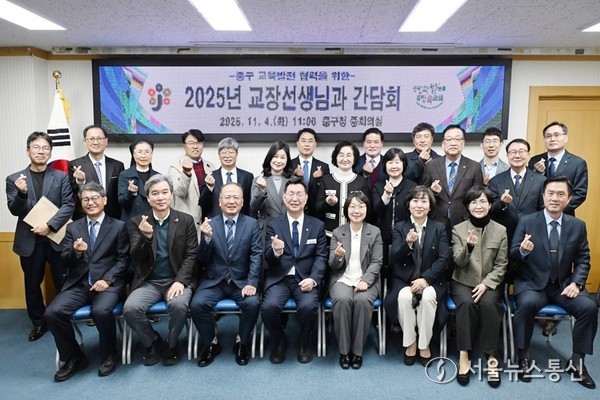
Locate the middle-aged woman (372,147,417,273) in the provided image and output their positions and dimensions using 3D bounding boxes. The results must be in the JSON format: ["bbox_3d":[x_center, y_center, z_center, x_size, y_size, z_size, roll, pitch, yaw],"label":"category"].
[{"bbox_3d":[0.814,0.350,3.715,0.443,1.606,0.355,1,6,9],"label":"middle-aged woman"}]

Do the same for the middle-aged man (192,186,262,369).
[{"bbox_3d":[-0.571,0.527,3.366,0.542,1.320,0.640,-1,6,-7],"label":"middle-aged man"}]

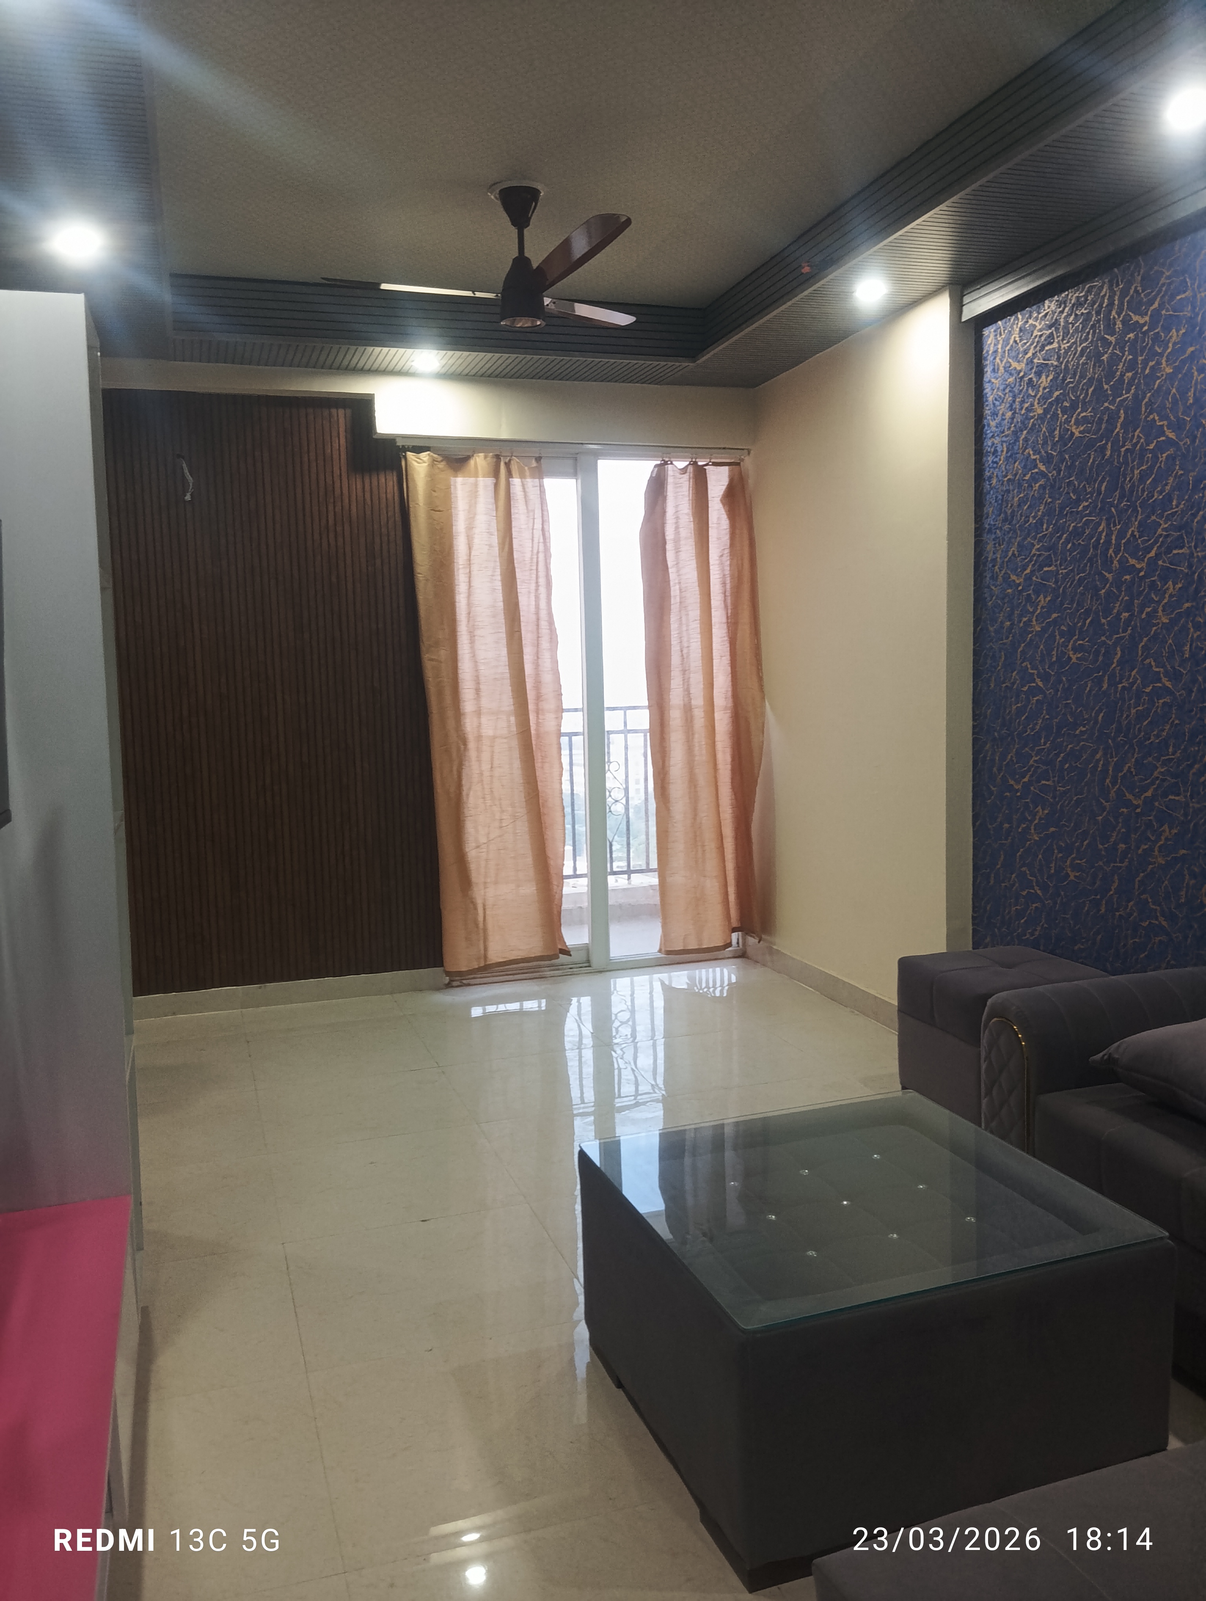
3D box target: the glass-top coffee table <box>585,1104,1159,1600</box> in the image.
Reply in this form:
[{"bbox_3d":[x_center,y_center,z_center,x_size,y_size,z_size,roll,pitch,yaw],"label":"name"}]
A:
[{"bbox_3d":[0.432,0.877,2.292,0.750,0.400,0.755,-3,6,-19],"label":"glass-top coffee table"}]

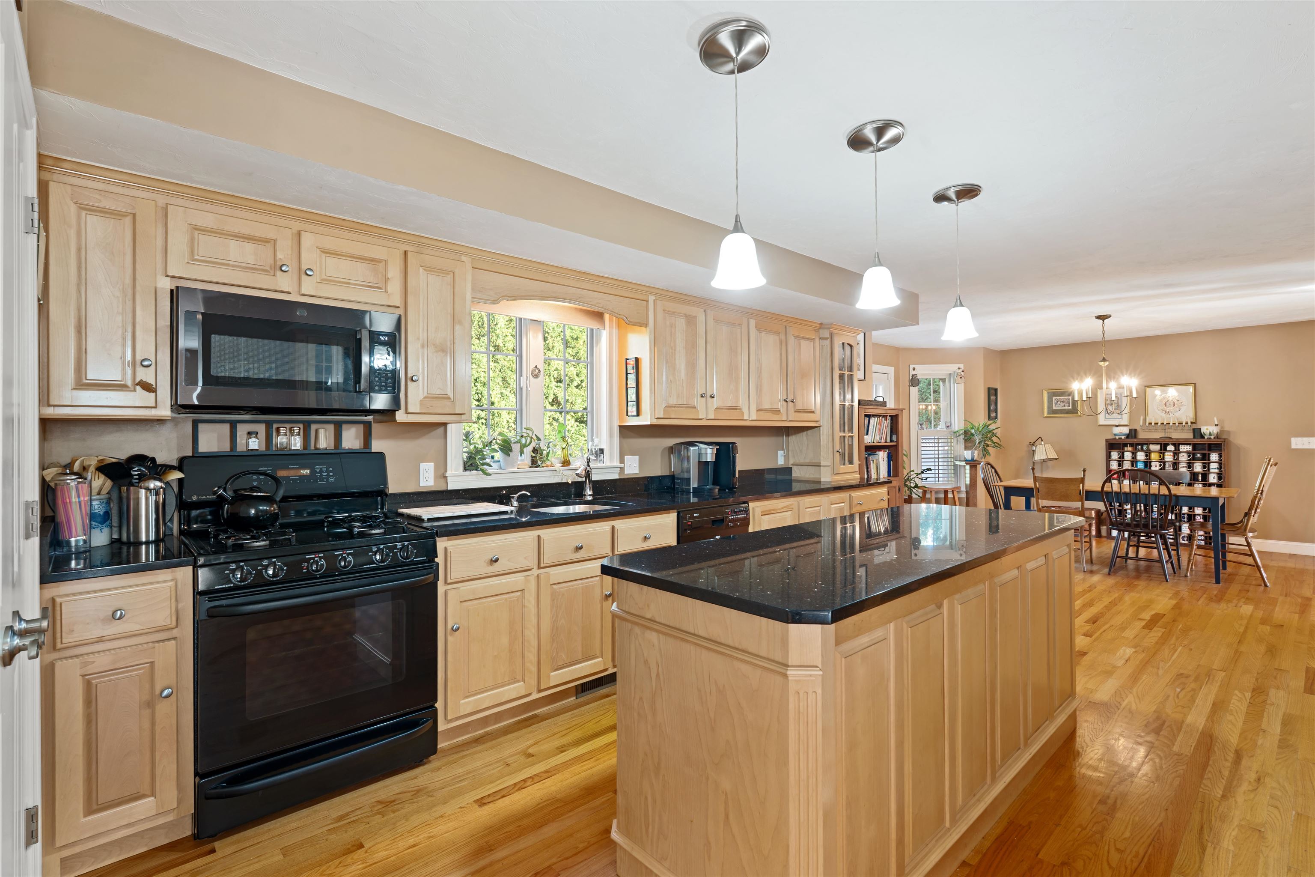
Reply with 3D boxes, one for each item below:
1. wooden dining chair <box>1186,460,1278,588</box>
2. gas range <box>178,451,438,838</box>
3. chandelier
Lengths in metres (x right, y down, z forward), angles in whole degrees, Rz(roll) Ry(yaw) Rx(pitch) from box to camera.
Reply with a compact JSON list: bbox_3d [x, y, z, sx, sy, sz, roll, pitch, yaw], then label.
[{"bbox_3d":[5.162,0.702,5.578,0.470,1.105,0.585,-1,1,-43],"label":"wooden dining chair"},{"bbox_3d":[-1.366,0.680,2.429,0.762,1.217,0.710,-1,1,-43],"label":"gas range"},{"bbox_3d":[4.476,-0.714,6.235,0.540,0.995,0.540,-1,1,-43],"label":"chandelier"}]

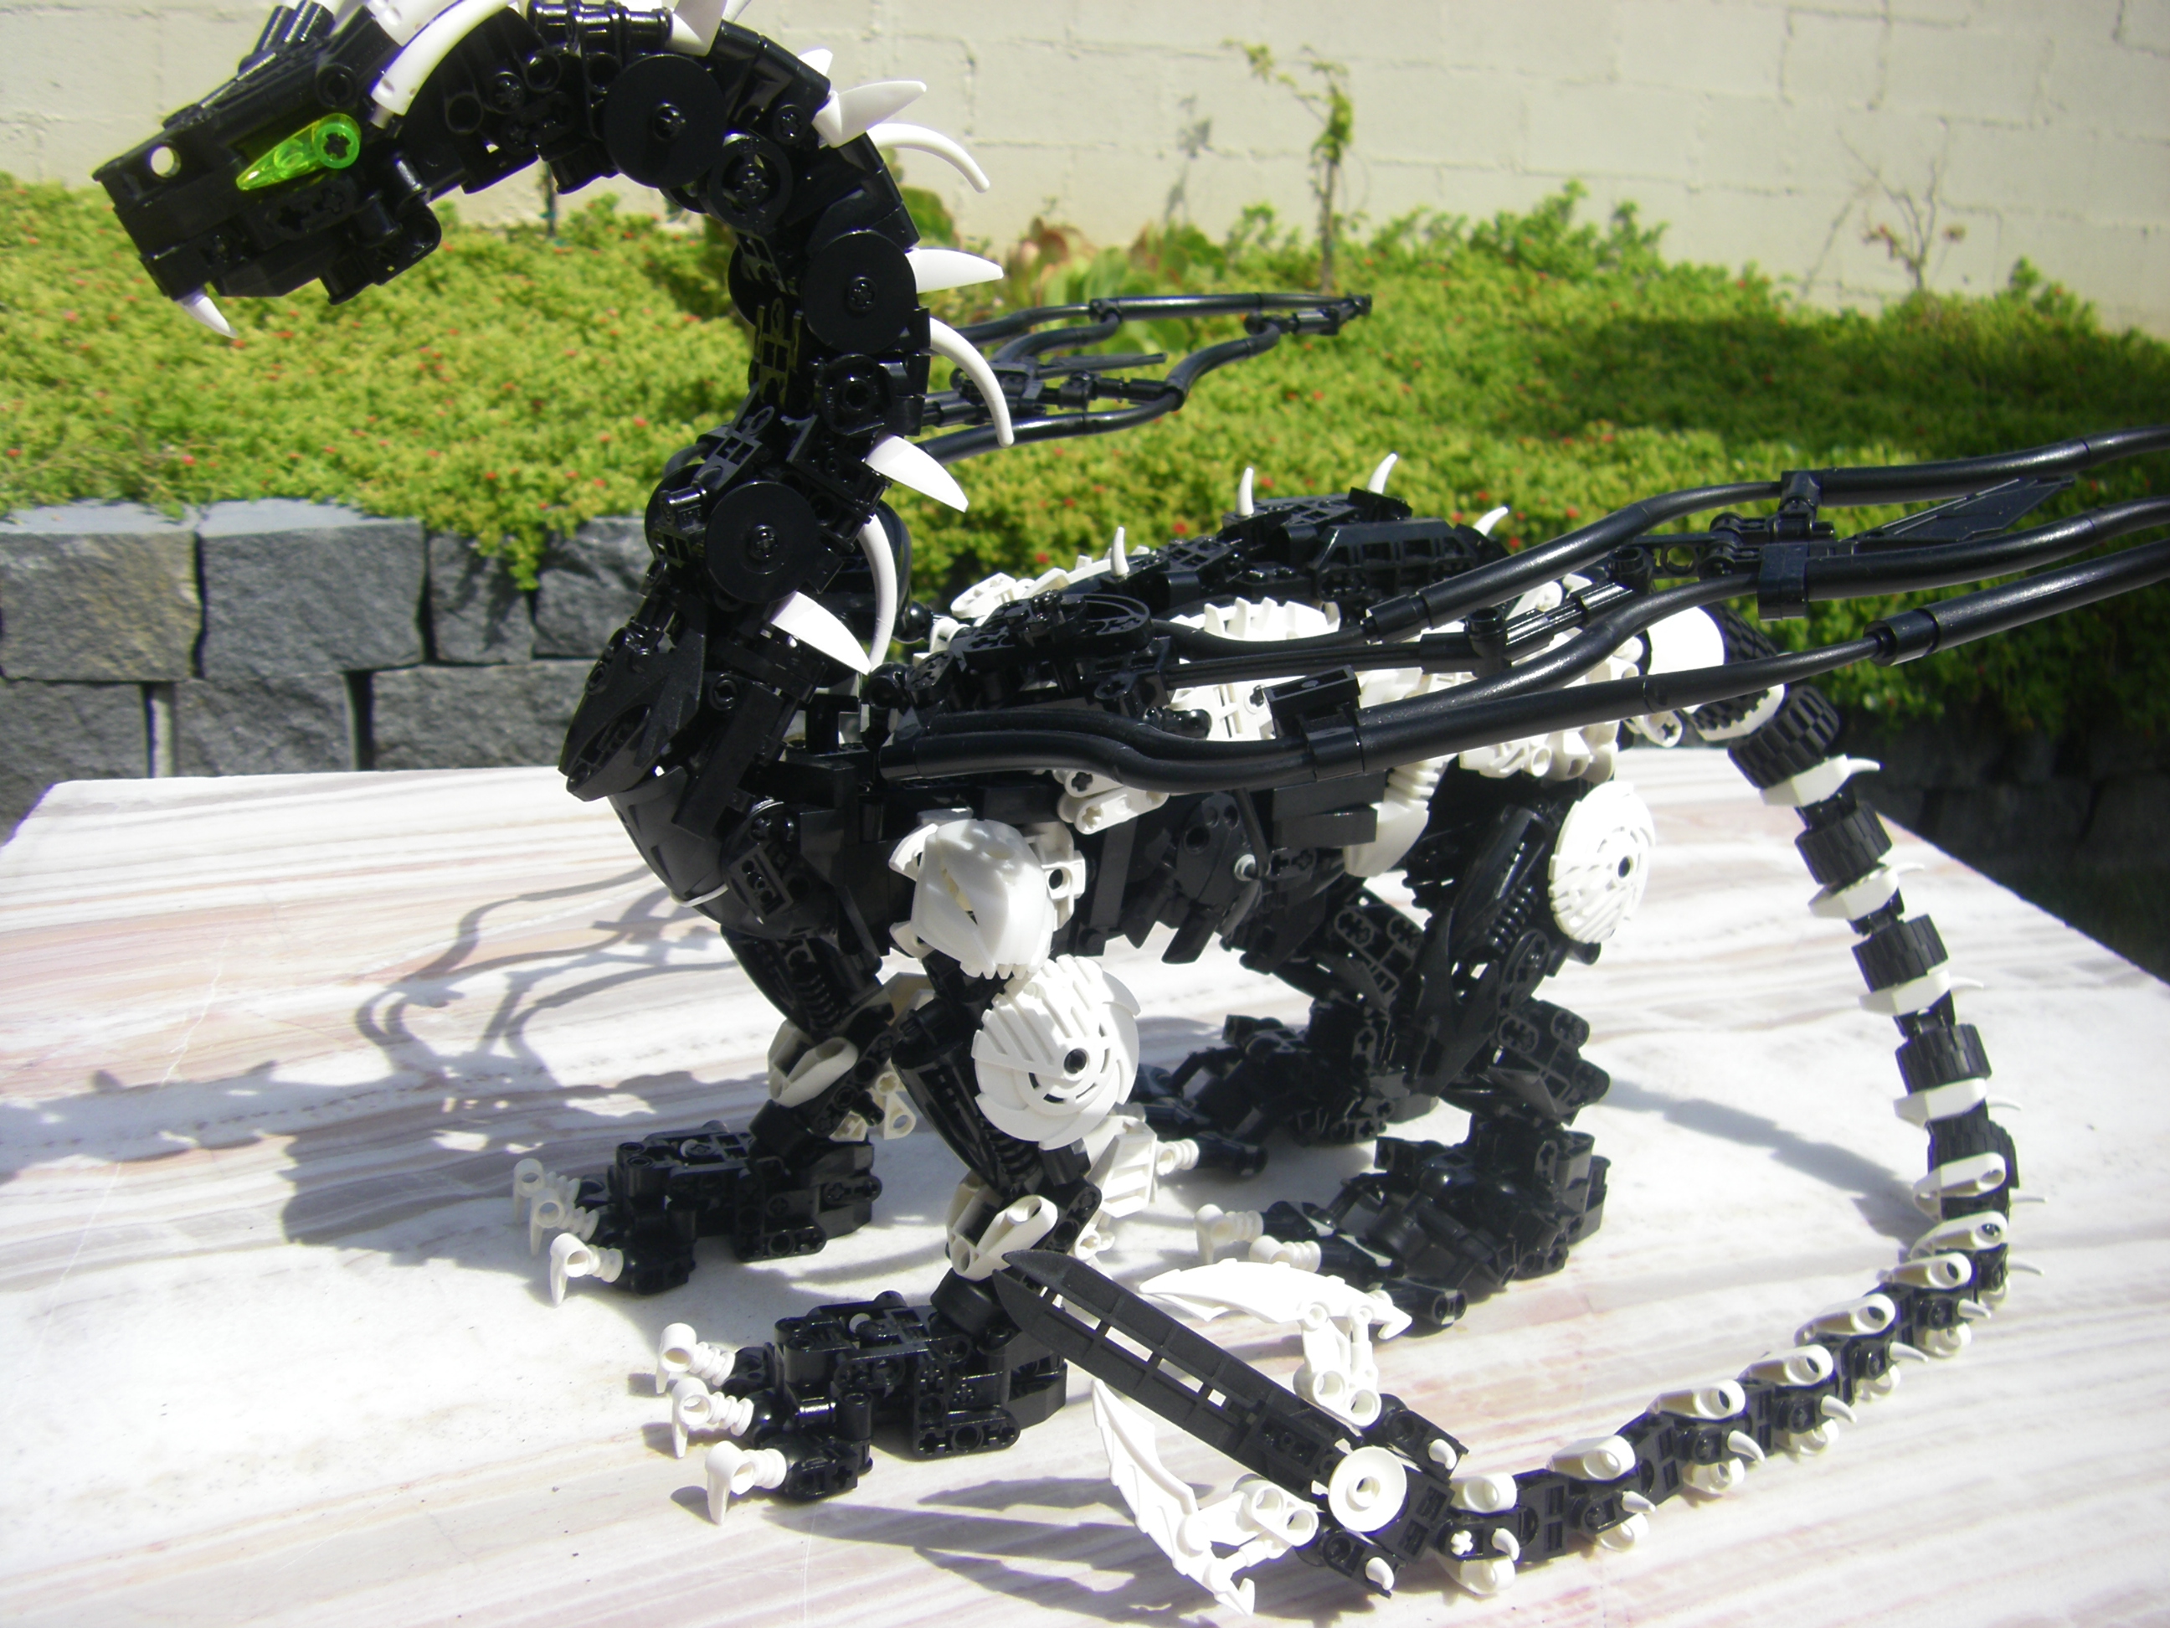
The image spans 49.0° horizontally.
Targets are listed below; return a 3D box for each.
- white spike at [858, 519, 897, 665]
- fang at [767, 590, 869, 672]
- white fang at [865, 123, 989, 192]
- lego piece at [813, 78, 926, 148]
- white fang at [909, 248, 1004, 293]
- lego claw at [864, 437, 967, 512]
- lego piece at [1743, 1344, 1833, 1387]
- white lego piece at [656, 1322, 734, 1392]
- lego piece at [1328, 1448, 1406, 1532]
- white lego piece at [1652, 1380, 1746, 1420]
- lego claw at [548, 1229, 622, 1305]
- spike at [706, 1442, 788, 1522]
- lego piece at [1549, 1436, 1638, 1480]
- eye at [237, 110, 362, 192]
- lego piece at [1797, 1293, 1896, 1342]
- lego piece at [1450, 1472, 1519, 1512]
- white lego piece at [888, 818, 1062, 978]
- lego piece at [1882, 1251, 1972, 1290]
[{"bbox_3d":[-0.043,-0.045,0.490,0.008,0.031,0.004,-5,3,-21],"label":"white spike"},{"bbox_3d":[-0.052,-0.037,0.491,0.022,0.009,0.008,38,-5,-15],"label":"fang"},{"bbox_3d":[-0.032,-0.134,0.480,0.032,0.008,0.004,17,-1,-23],"label":"white fang"},{"bbox_3d":[-0.042,-0.141,0.474,0.024,0.010,0.008,-32,35,-31],"label":"lego piece"},{"bbox_3d":[-0.028,-0.112,0.487,0.025,0.009,0.008,-16,22,-24],"label":"white fang"},{"bbox_3d":[-0.033,-0.071,0.494,0.025,0.008,0.008,25,3,-32],"label":"lego claw"},{"bbox_3d":[0.150,0.119,0.509,0.007,0.008,0.021,0,-20,-41],"label":"lego piece"},{"bbox_3d":[-0.083,0.116,0.511,0.017,0.018,0.009,-2,17,-11],"label":"white lego piece"},{"bbox_3d":[0.051,0.124,0.439,0.016,0.016,0.005,-5,3,-21],"label":"lego piece"},{"bbox_3d":[0.127,0.122,0.493,0.007,0.008,0.021,6,-20,-39],"label":"white lego piece"},{"bbox_3d":[-0.118,0.107,0.559,0.016,0.016,0.008,17,2,-44],"label":"lego claw"},{"bbox_3d":[-0.067,0.131,0.470,0.017,0.018,0.009,-10,20,-33],"label":"spike"},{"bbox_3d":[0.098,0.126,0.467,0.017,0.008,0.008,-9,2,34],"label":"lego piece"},{"bbox_3d":[-0.130,-0.109,0.395,0.021,0.008,0.008,-23,30,-3],"label":"eye"},{"bbox_3d":[0.169,0.113,0.528,0.021,0.008,0.007,-28,-15,35],"label":"lego piece"},{"bbox_3d":[0.074,0.130,0.458,0.007,0.008,0.021,9,-15,-35],"label":"lego piece"},{"bbox_3d":[-0.021,0.016,0.463,0.027,0.029,0.022,-7,19,-27],"label":"white lego piece"},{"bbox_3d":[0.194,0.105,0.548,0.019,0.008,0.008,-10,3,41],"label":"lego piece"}]

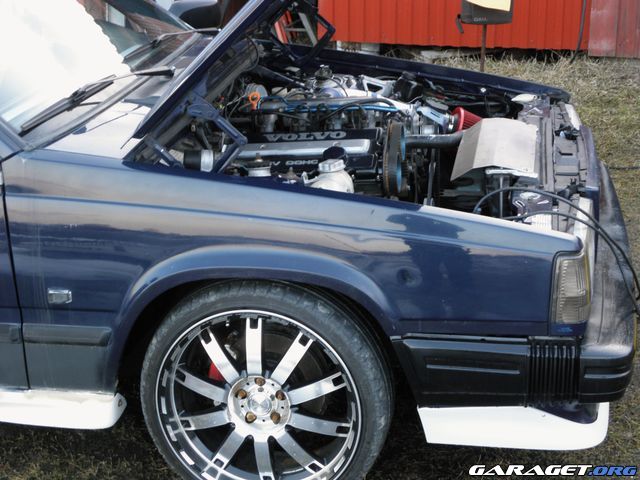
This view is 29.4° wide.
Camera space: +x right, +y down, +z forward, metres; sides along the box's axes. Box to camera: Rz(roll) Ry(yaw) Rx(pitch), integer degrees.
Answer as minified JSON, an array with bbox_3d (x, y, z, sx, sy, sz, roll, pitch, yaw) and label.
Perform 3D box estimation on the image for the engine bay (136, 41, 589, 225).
[{"bbox_3d":[0.212,-0.202,3.590,1.080,0.460,1.490,2,20,10],"label":"engine bay"}]

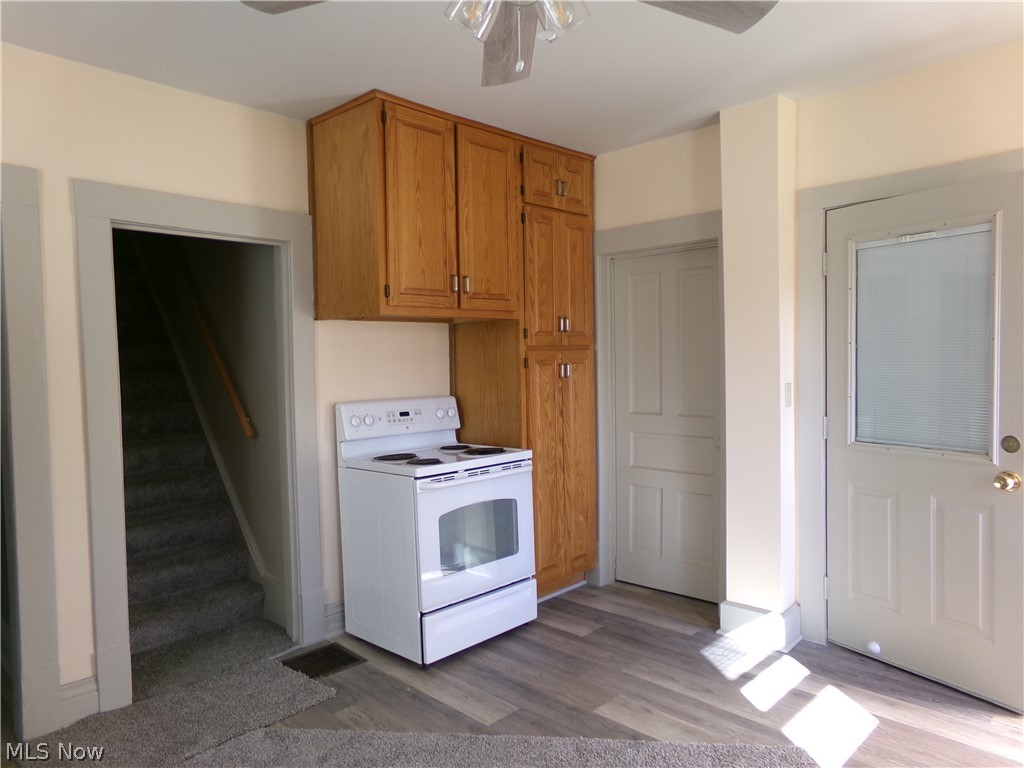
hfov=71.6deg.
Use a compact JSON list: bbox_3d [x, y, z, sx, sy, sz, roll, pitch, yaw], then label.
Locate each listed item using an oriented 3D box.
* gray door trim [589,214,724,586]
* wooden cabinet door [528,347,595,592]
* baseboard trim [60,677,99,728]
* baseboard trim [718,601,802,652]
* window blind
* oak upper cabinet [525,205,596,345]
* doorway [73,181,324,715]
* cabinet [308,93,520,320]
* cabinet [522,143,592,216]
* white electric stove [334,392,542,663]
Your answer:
[{"bbox_3d":[0.867,0.150,4.063,0.973,2.136,0.077,1,3,42],"label":"gray door trim"},{"bbox_3d":[0.292,0.467,4.043,0.040,1.320,0.575,1,4,45],"label":"wooden cabinet door"},{"bbox_3d":[-1.703,1.244,2.793,0.018,0.154,0.127,1,3,44],"label":"baseboard trim"},{"bbox_3d":[1.213,1.153,3.468,0.328,0.169,0.203,1,3,44],"label":"baseboard trim"},{"bbox_3d":[1.694,-0.172,2.949,0.025,0.883,0.541,-3,3,-32],"label":"window blind"},{"bbox_3d":[0.069,-0.596,4.191,0.570,0.775,0.658,1,3,44],"label":"oak upper cabinet"},{"bbox_3d":[-1.367,0.240,3.208,0.140,2.113,1.027,1,3,44],"label":"doorway"},{"bbox_3d":[-0.475,-0.817,3.625,0.570,0.974,0.878,1,3,44],"label":"cabinet"},{"bbox_3d":[0.058,-1.144,4.169,0.570,0.322,0.658,1,3,44],"label":"cabinet"},{"bbox_3d":[-0.350,0.676,3.610,0.649,1.170,0.771,1,3,43],"label":"white electric stove"}]

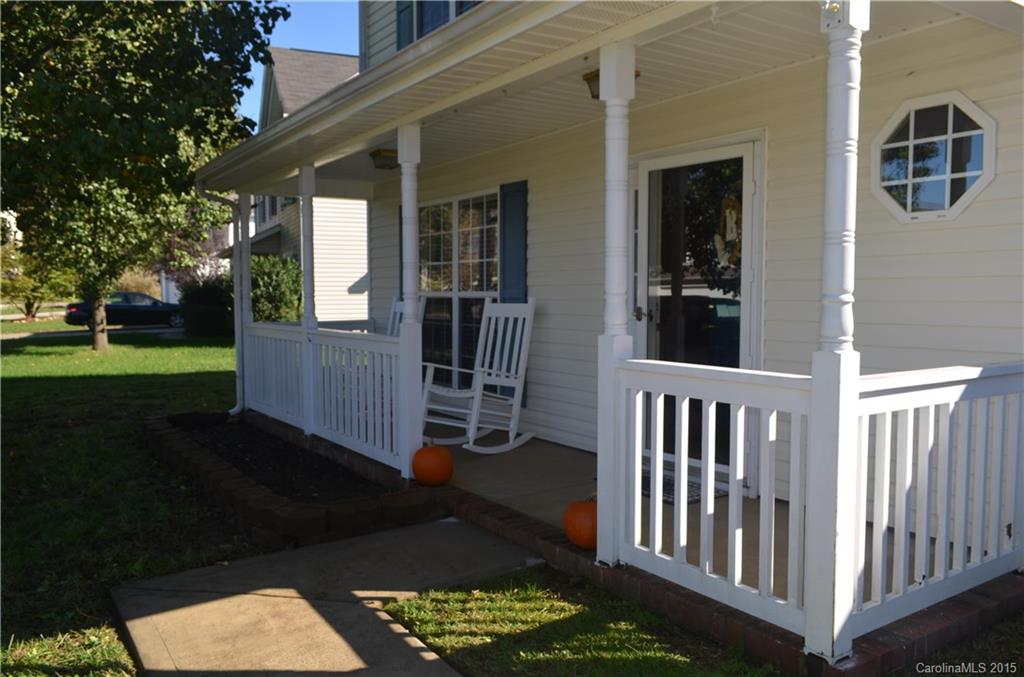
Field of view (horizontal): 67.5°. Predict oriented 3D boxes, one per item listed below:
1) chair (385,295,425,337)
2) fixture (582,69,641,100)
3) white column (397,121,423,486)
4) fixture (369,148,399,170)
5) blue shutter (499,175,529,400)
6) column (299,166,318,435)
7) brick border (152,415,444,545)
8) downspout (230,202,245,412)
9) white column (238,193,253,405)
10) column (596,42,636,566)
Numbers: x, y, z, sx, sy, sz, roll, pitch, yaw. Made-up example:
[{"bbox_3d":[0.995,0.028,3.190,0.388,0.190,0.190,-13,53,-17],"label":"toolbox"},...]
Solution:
[{"bbox_3d":[-1.222,0.190,7.265,0.788,1.152,0.611,-3,4,-43],"label":"chair"},{"bbox_3d":[0.579,-1.453,4.392,0.236,0.153,0.246,-2,4,-35],"label":"fixture"},{"bbox_3d":[-0.640,-0.214,4.855,0.101,2.218,0.101,-2,4,-35],"label":"white column"},{"bbox_3d":[-1.107,-1.588,6.839,0.236,0.153,0.246,-2,4,-35],"label":"fixture"},{"bbox_3d":[-0.006,-0.380,6.527,0.035,1.886,0.412,-2,4,-35],"label":"blue shutter"},{"bbox_3d":[-1.664,-0.295,6.325,0.101,2.218,0.101,-2,4,-35],"label":"column"},{"bbox_3d":[-1.966,0.914,5.850,1.005,0.158,4.255,-2,4,-35],"label":"brick border"},{"bbox_3d":[-2.789,-0.329,7.755,0.103,2.216,0.074,-2,4,-35],"label":"downspout"},{"bbox_3d":[-2.699,-0.377,7.812,0.101,2.218,0.101,-2,4,-35],"label":"white column"},{"bbox_3d":[0.446,-0.129,3.296,0.101,2.218,0.101,-2,4,-35],"label":"column"}]

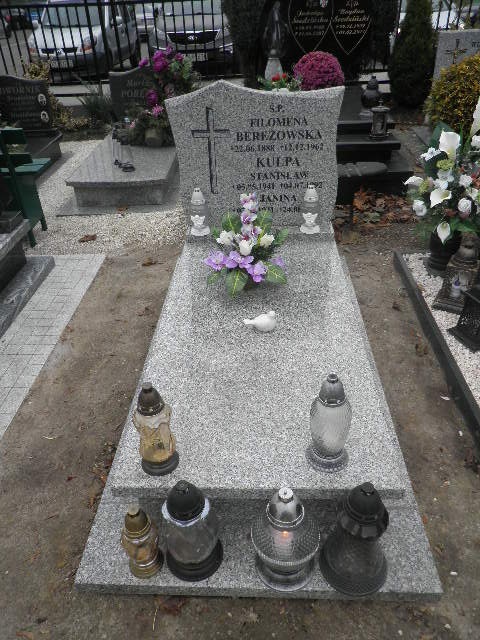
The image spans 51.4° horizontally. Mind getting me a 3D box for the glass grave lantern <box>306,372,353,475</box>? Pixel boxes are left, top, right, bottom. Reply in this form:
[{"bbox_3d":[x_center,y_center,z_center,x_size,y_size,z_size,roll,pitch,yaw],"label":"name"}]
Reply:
[{"bbox_3d":[0.260,0.286,1.466,0.134,0.327,0.134,0,34,3],"label":"glass grave lantern"}]

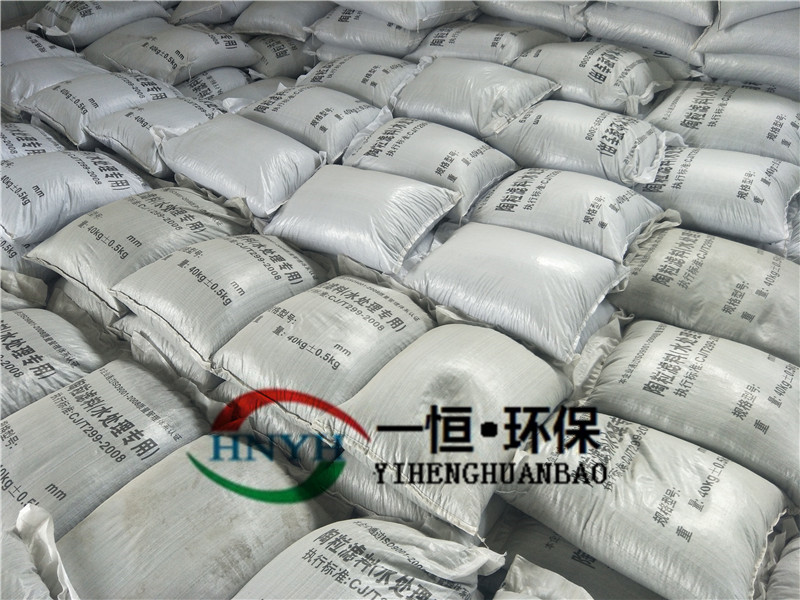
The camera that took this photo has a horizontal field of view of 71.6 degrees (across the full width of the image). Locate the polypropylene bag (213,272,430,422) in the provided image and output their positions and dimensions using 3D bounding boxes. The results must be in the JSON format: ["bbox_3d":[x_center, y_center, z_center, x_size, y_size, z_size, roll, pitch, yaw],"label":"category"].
[{"bbox_3d":[-0.229,0.133,1.847,0.484,0.187,0.606,25,49,22],"label":"polypropylene bag"}]

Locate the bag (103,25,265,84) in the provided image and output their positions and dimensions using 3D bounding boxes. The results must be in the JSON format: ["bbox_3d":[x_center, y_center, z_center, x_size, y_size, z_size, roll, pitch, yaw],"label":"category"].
[{"bbox_3d":[-1.125,-1.303,2.936,0.510,0.206,0.622,28,47,23],"label":"bag"}]

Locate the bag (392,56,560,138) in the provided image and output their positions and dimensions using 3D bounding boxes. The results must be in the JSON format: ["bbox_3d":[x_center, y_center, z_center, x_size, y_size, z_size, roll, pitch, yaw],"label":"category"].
[{"bbox_3d":[0.370,-1.012,2.733,0.675,0.190,0.475,32,53,30],"label":"bag"}]

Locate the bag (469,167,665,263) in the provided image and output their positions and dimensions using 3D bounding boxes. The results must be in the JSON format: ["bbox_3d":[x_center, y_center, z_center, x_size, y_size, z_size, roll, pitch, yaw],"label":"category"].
[{"bbox_3d":[0.639,-0.339,2.145,0.622,0.206,0.510,23,43,27],"label":"bag"}]

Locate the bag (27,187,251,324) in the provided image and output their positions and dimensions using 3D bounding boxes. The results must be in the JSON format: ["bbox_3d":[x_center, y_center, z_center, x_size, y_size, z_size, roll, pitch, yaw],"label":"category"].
[{"bbox_3d":[-0.923,-0.229,2.039,0.510,0.206,0.622,25,47,22],"label":"bag"}]

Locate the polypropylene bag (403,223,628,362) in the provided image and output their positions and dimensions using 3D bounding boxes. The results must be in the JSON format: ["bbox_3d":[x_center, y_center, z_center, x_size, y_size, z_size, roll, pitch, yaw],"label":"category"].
[{"bbox_3d":[0.388,-0.076,1.884,0.622,0.206,0.510,25,47,28],"label":"polypropylene bag"}]

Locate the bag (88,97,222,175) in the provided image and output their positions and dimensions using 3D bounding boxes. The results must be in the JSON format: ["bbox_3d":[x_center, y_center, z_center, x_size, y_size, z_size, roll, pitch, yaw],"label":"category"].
[{"bbox_3d":[-1.165,-0.867,2.842,0.510,0.206,0.622,33,45,18],"label":"bag"}]

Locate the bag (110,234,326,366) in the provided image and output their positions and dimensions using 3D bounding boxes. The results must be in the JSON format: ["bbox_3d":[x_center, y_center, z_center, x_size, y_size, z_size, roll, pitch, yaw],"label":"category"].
[{"bbox_3d":[-0.660,-0.035,2.100,0.500,0.190,0.610,29,51,28],"label":"bag"}]

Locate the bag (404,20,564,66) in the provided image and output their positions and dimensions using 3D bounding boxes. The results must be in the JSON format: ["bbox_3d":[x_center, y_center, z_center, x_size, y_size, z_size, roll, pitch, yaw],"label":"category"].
[{"bbox_3d":[0.448,-1.374,2.927,0.675,0.190,0.475,32,52,30],"label":"bag"}]

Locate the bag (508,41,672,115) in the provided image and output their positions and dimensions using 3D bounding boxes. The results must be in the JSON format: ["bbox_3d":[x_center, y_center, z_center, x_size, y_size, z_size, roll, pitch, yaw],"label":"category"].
[{"bbox_3d":[0.980,-1.136,2.824,0.675,0.190,0.475,32,52,30],"label":"bag"}]

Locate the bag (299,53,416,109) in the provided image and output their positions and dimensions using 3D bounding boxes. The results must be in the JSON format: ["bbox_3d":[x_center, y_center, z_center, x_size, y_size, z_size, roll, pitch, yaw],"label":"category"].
[{"bbox_3d":[-0.225,-1.351,3.369,0.622,0.206,0.510,18,48,16],"label":"bag"}]

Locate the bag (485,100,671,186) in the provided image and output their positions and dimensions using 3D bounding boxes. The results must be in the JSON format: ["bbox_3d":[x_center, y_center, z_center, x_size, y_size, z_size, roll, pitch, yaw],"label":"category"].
[{"bbox_3d":[0.810,-0.715,2.490,0.675,0.190,0.475,27,50,26],"label":"bag"}]

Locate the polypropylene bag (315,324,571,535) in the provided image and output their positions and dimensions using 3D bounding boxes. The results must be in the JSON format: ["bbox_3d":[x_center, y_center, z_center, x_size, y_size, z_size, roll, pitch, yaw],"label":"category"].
[{"bbox_3d":[0.190,0.339,1.726,0.484,0.187,0.606,28,50,24],"label":"polypropylene bag"}]

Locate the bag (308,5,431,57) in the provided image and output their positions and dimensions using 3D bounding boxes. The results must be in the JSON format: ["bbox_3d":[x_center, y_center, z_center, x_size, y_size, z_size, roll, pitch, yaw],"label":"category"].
[{"bbox_3d":[-0.095,-1.562,3.194,0.675,0.190,0.475,24,49,24],"label":"bag"}]

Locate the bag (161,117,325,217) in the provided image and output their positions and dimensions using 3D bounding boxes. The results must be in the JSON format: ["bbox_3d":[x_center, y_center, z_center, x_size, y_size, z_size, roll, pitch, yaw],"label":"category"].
[{"bbox_3d":[-0.716,-0.645,2.559,0.675,0.190,0.475,28,51,27],"label":"bag"}]

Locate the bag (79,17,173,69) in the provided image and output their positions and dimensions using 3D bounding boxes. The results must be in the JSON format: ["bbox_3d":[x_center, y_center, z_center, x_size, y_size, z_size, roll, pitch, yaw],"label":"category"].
[{"bbox_3d":[-1.440,-1.400,3.119,0.510,0.206,0.622,27,50,24],"label":"bag"}]

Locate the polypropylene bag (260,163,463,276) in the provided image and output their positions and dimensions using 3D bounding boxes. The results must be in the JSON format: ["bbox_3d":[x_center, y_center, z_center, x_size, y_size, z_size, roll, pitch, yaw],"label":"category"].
[{"bbox_3d":[-0.151,-0.341,2.171,0.622,0.206,0.510,18,50,21],"label":"polypropylene bag"}]

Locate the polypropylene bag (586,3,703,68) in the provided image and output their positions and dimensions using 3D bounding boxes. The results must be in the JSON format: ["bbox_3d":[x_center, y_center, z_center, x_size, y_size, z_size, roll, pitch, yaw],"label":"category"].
[{"bbox_3d":[1.331,-1.442,2.901,0.622,0.206,0.510,29,54,21],"label":"polypropylene bag"}]

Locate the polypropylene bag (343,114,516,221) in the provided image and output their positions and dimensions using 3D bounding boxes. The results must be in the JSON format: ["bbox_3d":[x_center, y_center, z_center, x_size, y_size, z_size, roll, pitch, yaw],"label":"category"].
[{"bbox_3d":[0.134,-0.606,2.478,0.675,0.190,0.475,31,52,29],"label":"polypropylene bag"}]

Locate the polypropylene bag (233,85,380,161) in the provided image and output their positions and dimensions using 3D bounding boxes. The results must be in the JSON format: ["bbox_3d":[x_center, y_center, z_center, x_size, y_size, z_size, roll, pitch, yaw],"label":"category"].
[{"bbox_3d":[-0.456,-0.882,2.737,0.675,0.190,0.475,22,48,22],"label":"polypropylene bag"}]

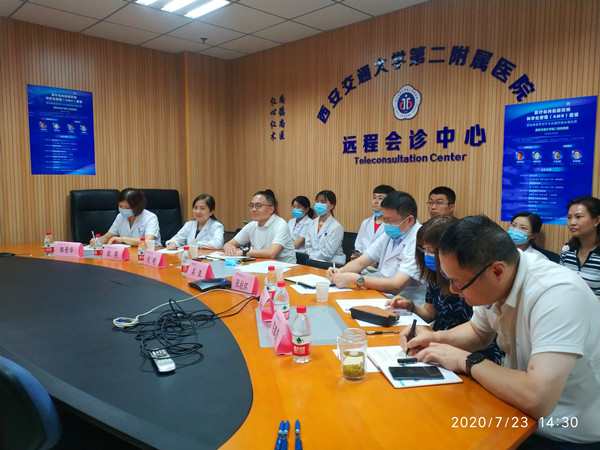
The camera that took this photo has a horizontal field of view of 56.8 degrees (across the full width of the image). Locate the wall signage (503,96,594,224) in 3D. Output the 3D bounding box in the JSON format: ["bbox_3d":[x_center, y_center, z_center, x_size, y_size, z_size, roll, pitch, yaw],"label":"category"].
[{"bbox_3d":[1.685,-0.424,3.785,0.600,0.835,0.015,4,6,44],"label":"wall signage"}]

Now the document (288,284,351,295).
[{"bbox_3d":[0.121,0.357,3.130,0.296,0.004,0.235,-1,5,-16],"label":"document"}]

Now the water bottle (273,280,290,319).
[{"bbox_3d":[-0.076,0.327,2.340,0.064,0.185,0.064,0,5,0],"label":"water bottle"}]

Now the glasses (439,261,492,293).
[{"bbox_3d":[0.471,0.129,1.570,0.145,0.050,0.145,-39,24,-6],"label":"glasses"}]

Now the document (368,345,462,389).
[{"bbox_3d":[0.350,0.459,1.800,0.212,0.014,0.355,-1,5,-11],"label":"document"}]

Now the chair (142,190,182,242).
[{"bbox_3d":[-1.370,0.300,5.050,0.620,1.200,0.660,1,4,9],"label":"chair"}]

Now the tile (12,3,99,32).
[{"bbox_3d":[-2.138,-1.801,4.856,0.580,0.020,0.620,5,7,44],"label":"tile"}]

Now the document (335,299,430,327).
[{"bbox_3d":[0.367,0.403,2.575,0.295,0.005,0.490,0,5,-6],"label":"document"}]

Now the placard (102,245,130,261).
[{"bbox_3d":[-1.430,0.216,4.320,0.220,0.097,0.075,3,5,30],"label":"placard"}]

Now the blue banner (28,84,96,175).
[{"bbox_3d":[-2.278,-0.892,5.320,0.030,0.830,0.600,5,8,44],"label":"blue banner"}]

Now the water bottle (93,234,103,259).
[{"bbox_3d":[-1.545,0.166,4.250,0.064,0.185,0.064,0,5,0],"label":"water bottle"}]

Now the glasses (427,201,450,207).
[{"bbox_3d":[1.005,-0.155,3.990,0.135,0.043,0.140,-3,5,-40],"label":"glasses"}]

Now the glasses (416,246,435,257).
[{"bbox_3d":[0.544,0.111,2.330,0.140,0.045,0.140,5,28,40],"label":"glasses"}]

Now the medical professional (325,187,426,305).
[{"bbox_3d":[0.460,0.430,3.000,0.680,1.220,0.550,-3,6,-35],"label":"medical professional"}]

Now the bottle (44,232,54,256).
[{"bbox_3d":[-1.971,0.155,4.360,0.064,0.185,0.064,0,5,0],"label":"bottle"}]

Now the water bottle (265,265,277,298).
[{"bbox_3d":[-0.145,0.293,2.791,0.061,0.183,0.061,0,5,0],"label":"water bottle"}]

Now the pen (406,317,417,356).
[{"bbox_3d":[0.386,0.390,1.920,0.011,0.132,0.011,17,-18,6],"label":"pen"}]

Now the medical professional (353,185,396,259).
[{"bbox_3d":[0.575,0.355,4.330,0.500,1.300,0.720,4,6,43],"label":"medical professional"}]

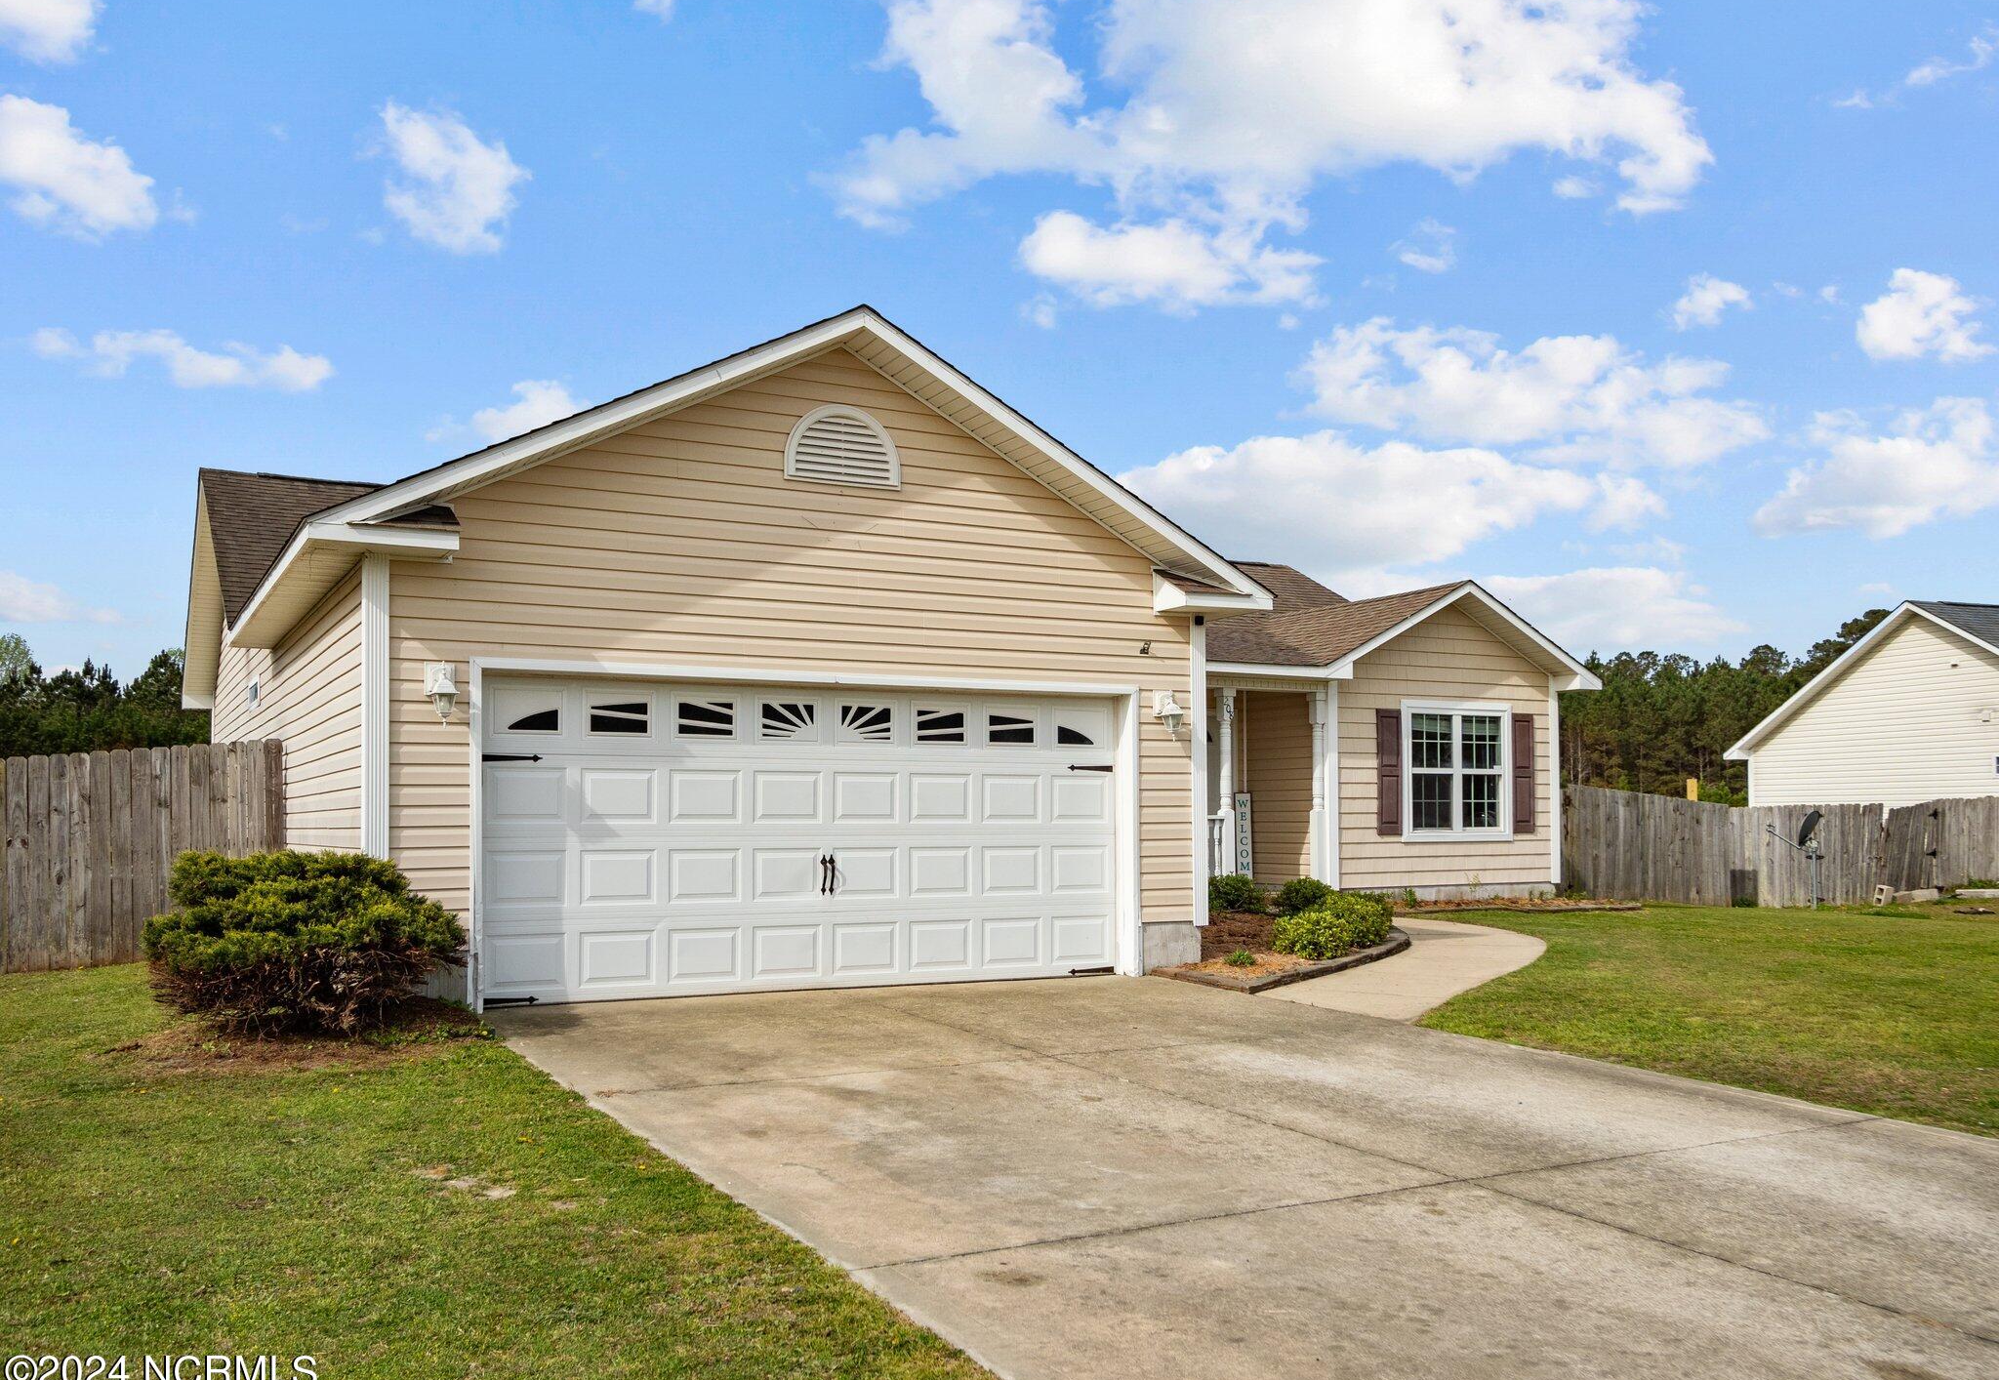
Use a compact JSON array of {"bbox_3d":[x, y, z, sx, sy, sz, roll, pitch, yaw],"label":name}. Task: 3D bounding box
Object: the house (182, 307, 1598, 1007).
[{"bbox_3d":[-0.518,0.081,19.260,15.833,5.245,14.251,2,-4,-29],"label":"house"}]

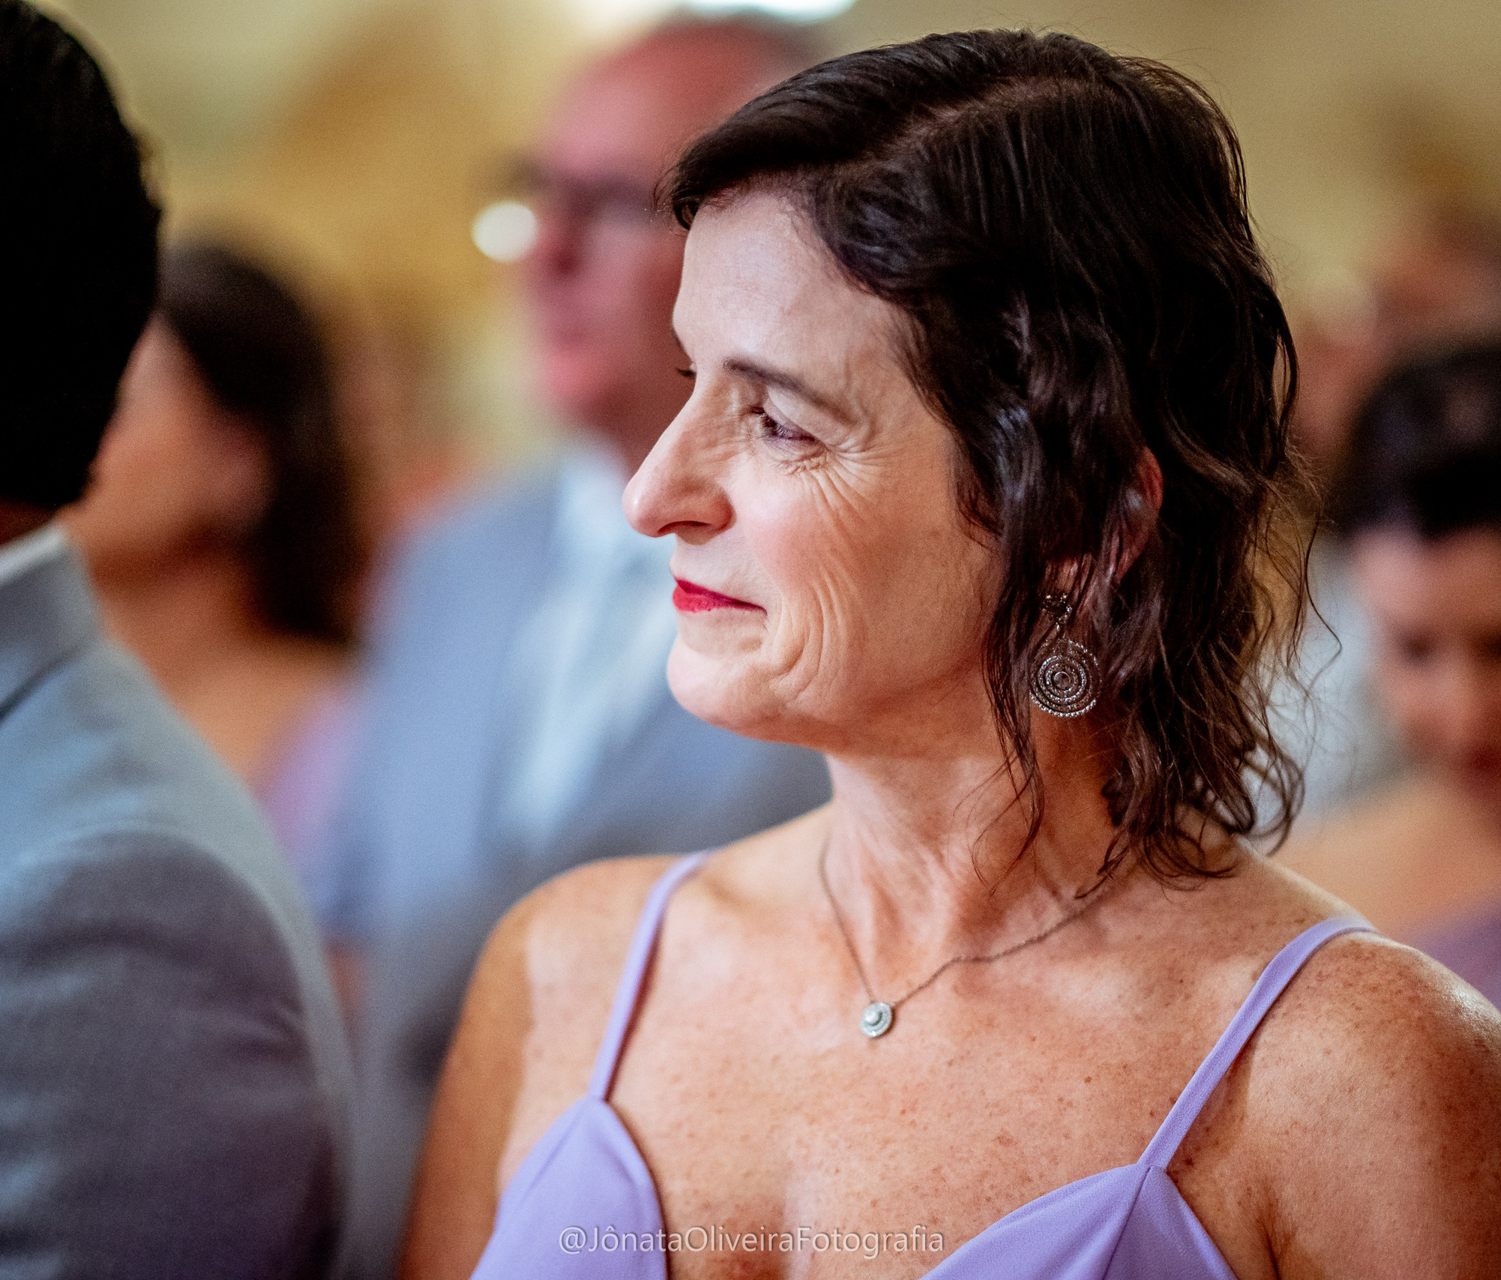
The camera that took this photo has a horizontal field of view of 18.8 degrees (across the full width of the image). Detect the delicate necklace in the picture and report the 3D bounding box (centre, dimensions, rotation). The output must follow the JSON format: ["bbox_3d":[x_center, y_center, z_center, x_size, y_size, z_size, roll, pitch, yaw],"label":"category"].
[{"bbox_3d":[0.082,0.094,1.545,0.122,0.080,0.130,2,3,35],"label":"delicate necklace"}]

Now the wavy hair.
[{"bbox_3d":[0.081,-0.063,1.540,0.220,0.280,0.190,-1,8,-27],"label":"wavy hair"}]

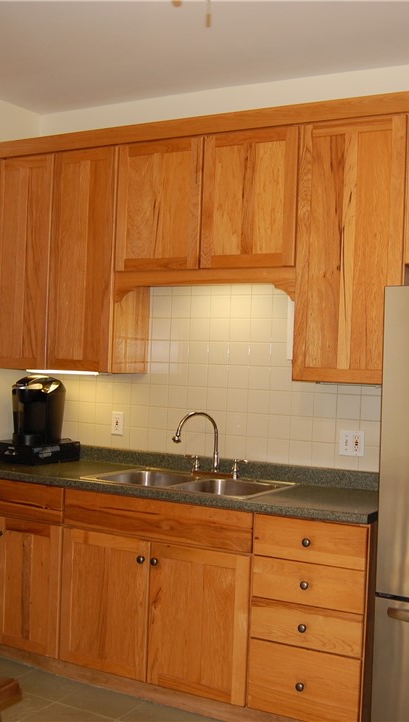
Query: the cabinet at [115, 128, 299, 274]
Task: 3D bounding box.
[{"bbox_3d":[0.066,-0.696,3.760,0.909,0.596,0.327,2,0,28],"label":"cabinet"}]

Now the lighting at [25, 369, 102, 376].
[{"bbox_3d":[-0.719,0.050,4.129,0.458,0.029,0.090,2,0,28],"label":"lighting"}]

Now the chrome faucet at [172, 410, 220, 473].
[{"bbox_3d":[-0.032,0.372,3.669,0.263,0.288,0.045,2,0,-39],"label":"chrome faucet"}]

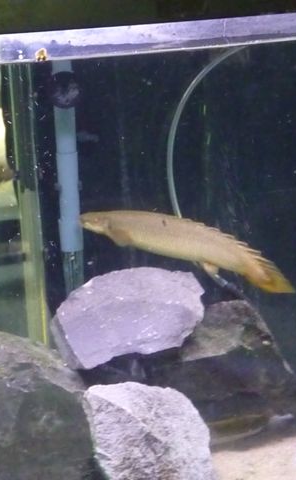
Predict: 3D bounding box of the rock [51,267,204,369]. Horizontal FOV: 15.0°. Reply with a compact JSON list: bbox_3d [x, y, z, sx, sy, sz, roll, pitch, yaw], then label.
[{"bbox_3d":[-0.024,0.091,1.320,0.175,0.100,0.115,-4,9,-3],"label":"rock"}]

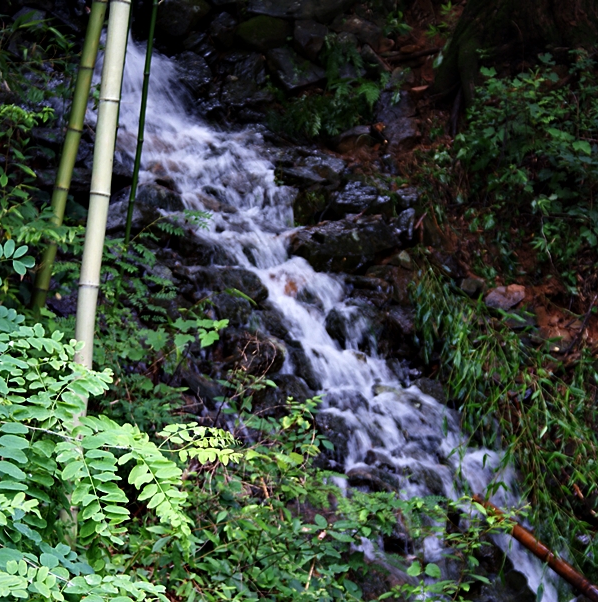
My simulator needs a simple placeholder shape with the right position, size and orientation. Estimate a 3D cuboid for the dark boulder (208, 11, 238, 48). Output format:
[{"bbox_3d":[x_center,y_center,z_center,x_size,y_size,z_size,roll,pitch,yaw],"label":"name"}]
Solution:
[{"bbox_3d":[-0.434,-1.540,14.900,0.170,0.215,0.174,2,-2,0],"label":"dark boulder"}]

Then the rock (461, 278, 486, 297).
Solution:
[{"bbox_3d":[0.870,-0.072,13.100,0.120,0.100,0.108,2,-2,0],"label":"rock"}]

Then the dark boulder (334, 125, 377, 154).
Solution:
[{"bbox_3d":[0.303,-0.867,14.100,0.236,0.161,0.177,2,-2,0],"label":"dark boulder"}]

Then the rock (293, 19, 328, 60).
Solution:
[{"bbox_3d":[0.065,-1.483,14.900,0.193,0.238,0.194,2,-2,0],"label":"rock"}]

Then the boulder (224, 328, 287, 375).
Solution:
[{"bbox_3d":[-0.209,0.247,12.600,0.288,0.230,0.230,2,-2,0],"label":"boulder"}]

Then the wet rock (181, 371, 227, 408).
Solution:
[{"bbox_3d":[-0.442,0.414,12.300,0.215,0.178,0.172,2,-2,0],"label":"wet rock"}]

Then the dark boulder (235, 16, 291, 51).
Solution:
[{"bbox_3d":[-0.203,-1.527,15.000,0.320,0.194,0.240,2,-2,0],"label":"dark boulder"}]

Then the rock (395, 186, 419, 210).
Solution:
[{"bbox_3d":[0.566,-0.540,13.700,0.125,0.115,0.113,2,-2,0],"label":"rock"}]

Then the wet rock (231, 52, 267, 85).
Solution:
[{"bbox_3d":[-0.273,-1.283,14.500,0.199,0.177,0.169,2,-2,0],"label":"wet rock"}]

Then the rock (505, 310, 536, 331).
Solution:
[{"bbox_3d":[1.079,0.095,12.800,0.146,0.097,0.124,2,-2,0],"label":"rock"}]

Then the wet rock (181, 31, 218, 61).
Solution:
[{"bbox_3d":[-0.560,-1.433,14.800,0.203,0.158,0.172,2,-2,0],"label":"wet rock"}]

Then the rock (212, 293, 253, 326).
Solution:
[{"bbox_3d":[-0.327,0.042,12.900,0.206,0.167,0.175,2,-2,0],"label":"rock"}]

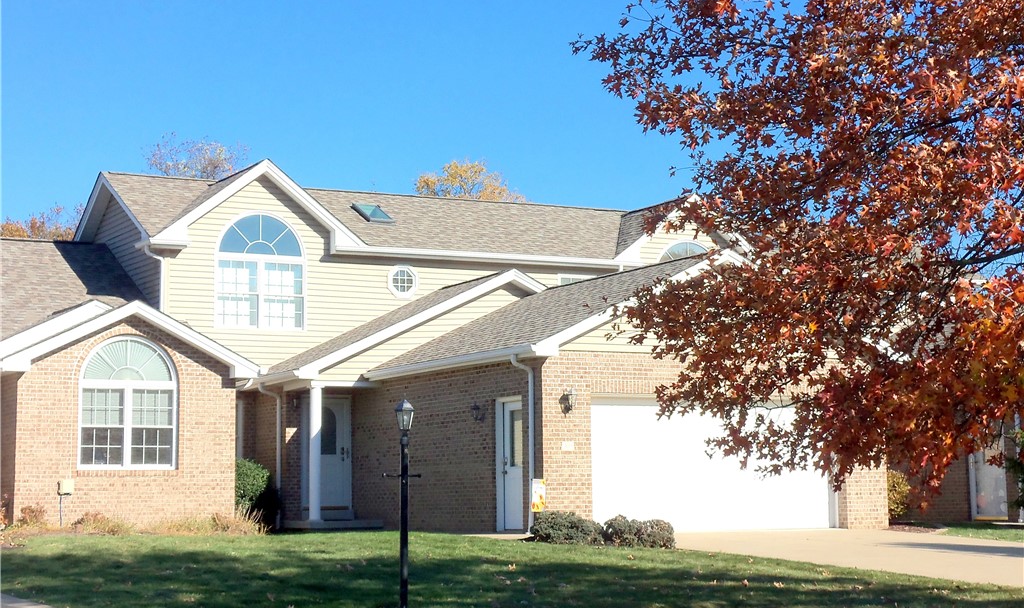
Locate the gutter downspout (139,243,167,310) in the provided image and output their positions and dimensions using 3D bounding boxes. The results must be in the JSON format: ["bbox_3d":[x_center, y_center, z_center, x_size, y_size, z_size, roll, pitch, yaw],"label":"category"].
[{"bbox_3d":[-6.258,-0.456,32.150,0.400,1.240,0.100,3,-7,-29],"label":"gutter downspout"}]

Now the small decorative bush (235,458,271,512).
[{"bbox_3d":[-4.647,3.225,31.800,0.920,1.050,0.900,3,-7,-29],"label":"small decorative bush"}]

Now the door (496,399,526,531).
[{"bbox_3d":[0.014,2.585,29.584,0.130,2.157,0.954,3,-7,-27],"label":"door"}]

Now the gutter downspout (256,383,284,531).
[{"bbox_3d":[-4.621,2.893,34.879,0.454,2.796,0.090,3,-7,-27],"label":"gutter downspout"}]

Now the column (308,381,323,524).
[{"bbox_3d":[-3.420,2.596,31.950,0.240,2.420,0.240,-1,-6,0],"label":"column"}]

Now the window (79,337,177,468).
[{"bbox_3d":[-6.570,1.690,31.348,1.706,2.270,0.130,3,-7,-27],"label":"window"}]

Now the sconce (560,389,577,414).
[{"bbox_3d":[0.846,1.478,27.638,0.170,0.400,0.230,3,-7,-29],"label":"sconce"}]

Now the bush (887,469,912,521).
[{"bbox_3d":[7.078,3.525,33.764,0.700,0.989,0.700,3,-7,-27],"label":"bush"}]

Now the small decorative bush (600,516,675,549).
[{"bbox_3d":[1.797,3.206,25.850,1.020,0.490,1.000,3,-7,-29],"label":"small decorative bush"}]

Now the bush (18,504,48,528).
[{"bbox_3d":[-7.824,3.455,29.999,0.487,0.366,0.450,3,-7,-27],"label":"bush"}]

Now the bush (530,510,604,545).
[{"bbox_3d":[0.805,3.241,26.600,1.050,0.500,1.000,3,-7,-29],"label":"bush"}]

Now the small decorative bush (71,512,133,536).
[{"bbox_3d":[-6.468,3.474,28.900,0.950,0.380,0.700,3,-7,-29],"label":"small decorative bush"}]

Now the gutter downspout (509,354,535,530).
[{"bbox_3d":[0.141,2.185,28.780,0.394,2.785,0.090,3,-7,-27],"label":"gutter downspout"}]

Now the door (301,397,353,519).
[{"bbox_3d":[-3.572,2.893,35.180,1.021,2.274,0.130,3,-7,-27],"label":"door"}]

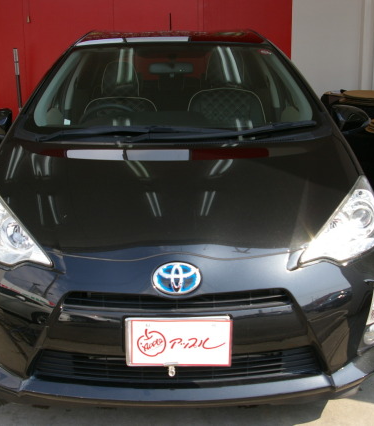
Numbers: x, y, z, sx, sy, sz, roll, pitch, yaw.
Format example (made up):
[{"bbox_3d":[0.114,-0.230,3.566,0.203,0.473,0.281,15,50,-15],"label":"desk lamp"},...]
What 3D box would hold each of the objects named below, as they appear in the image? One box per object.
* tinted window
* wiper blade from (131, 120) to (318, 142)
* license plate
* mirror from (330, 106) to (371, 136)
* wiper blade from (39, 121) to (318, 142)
[{"bbox_3d":[-0.088,-0.614,3.352,1.340,0.410,0.900,-1,14,-2],"label":"tinted window"},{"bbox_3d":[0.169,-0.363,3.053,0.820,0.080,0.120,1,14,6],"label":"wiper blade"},{"bbox_3d":[-0.024,0.409,2.190,0.330,0.165,0.020,-1,14,-2],"label":"license plate"},{"bbox_3d":[0.775,-0.440,3.361,0.230,0.155,0.150,-1,14,-2],"label":"mirror"},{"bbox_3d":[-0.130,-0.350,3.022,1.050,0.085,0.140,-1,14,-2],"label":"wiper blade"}]

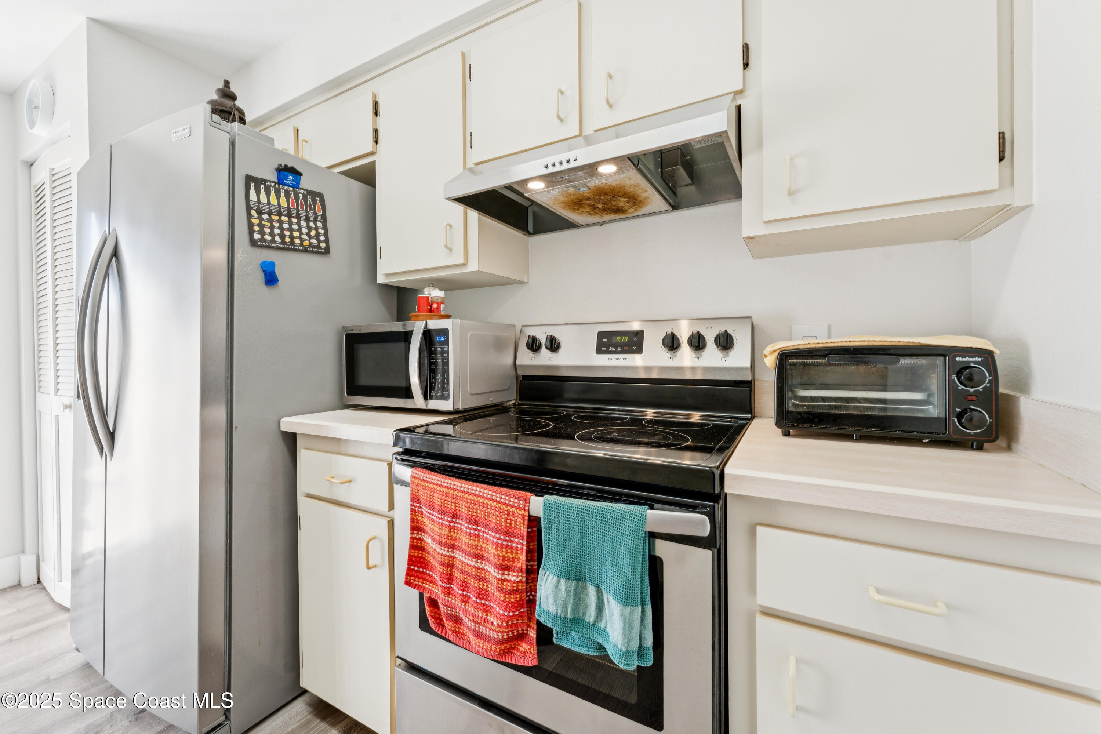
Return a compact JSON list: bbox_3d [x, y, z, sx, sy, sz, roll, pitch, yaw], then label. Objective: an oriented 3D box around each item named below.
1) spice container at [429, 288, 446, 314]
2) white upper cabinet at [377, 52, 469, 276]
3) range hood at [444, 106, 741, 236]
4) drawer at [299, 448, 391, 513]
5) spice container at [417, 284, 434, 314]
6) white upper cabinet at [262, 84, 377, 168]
[{"bbox_3d":[-0.385,-0.218,1.460,0.050,0.089,0.050,1,2,29],"label":"spice container"},{"bbox_3d":[-0.372,-0.661,1.573,0.435,0.683,0.320,1,2,29],"label":"white upper cabinet"},{"bbox_3d":[0.136,-0.552,1.215,0.748,0.155,0.460,1,2,29],"label":"range hood"},{"bbox_3d":[-0.484,0.303,1.359,0.378,0.130,0.422,1,2,29],"label":"drawer"},{"bbox_3d":[-0.436,-0.231,1.490,0.054,0.108,0.054,1,2,29],"label":"spice container"},{"bbox_3d":[-0.953,-0.891,1.888,0.908,0.260,0.320,1,2,29],"label":"white upper cabinet"}]

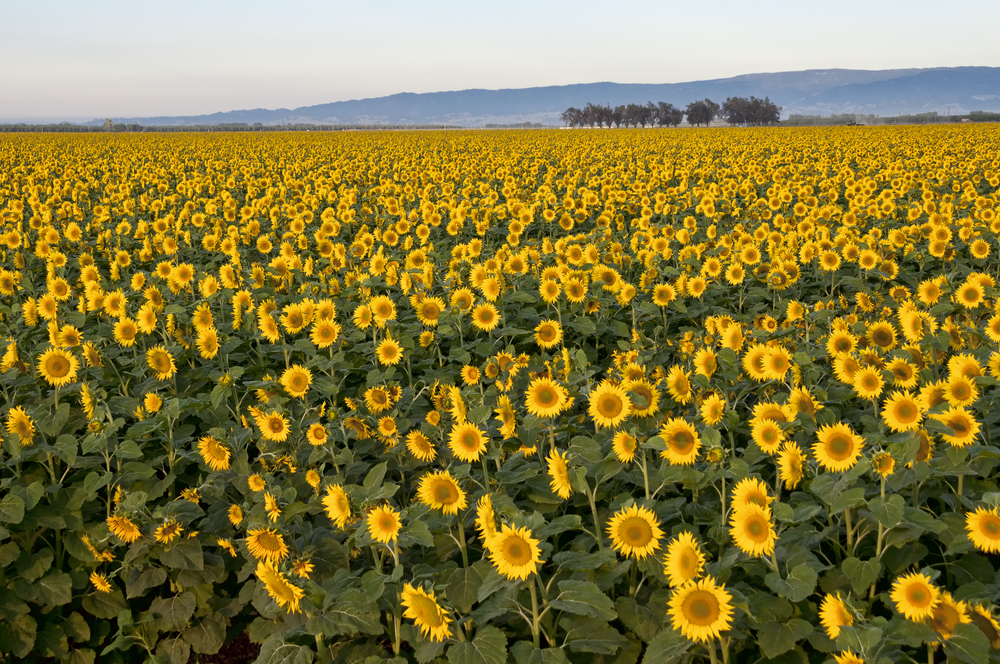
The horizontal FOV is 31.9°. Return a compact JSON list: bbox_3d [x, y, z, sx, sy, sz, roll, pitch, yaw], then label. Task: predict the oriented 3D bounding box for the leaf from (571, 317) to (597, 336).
[{"bbox_3d":[0.614,-0.040,12.700,0.175,0.060,0.170,1,49,8],"label":"leaf"}]

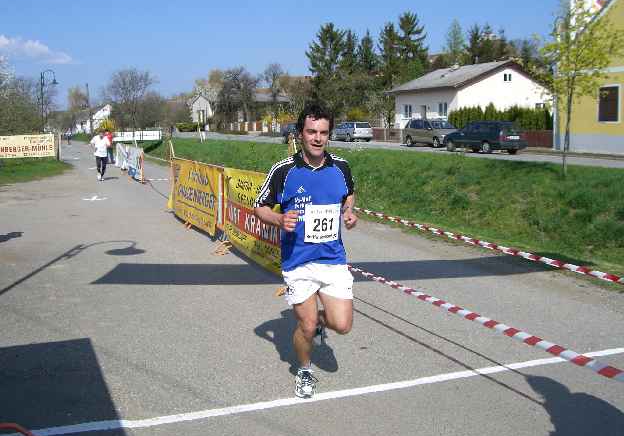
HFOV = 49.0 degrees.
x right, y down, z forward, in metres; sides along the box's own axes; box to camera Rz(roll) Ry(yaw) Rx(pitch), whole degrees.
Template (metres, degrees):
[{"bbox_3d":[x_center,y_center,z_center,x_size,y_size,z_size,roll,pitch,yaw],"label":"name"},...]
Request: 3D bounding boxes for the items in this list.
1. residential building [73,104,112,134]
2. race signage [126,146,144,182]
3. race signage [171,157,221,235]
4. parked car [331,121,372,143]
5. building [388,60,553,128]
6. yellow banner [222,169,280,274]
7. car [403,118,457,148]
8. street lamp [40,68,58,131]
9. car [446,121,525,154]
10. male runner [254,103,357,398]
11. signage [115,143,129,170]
[{"bbox_3d":[-41.300,-18.249,132.773,8.000,5.800,8.000,-3,7,-25],"label":"residential building"},{"bbox_3d":[-6.125,-1.855,23.708,0.120,1.030,3.681,-3,7,-21],"label":"race signage"},{"bbox_3d":[-2.105,-0.443,11.908,0.080,1.040,3.673,-3,7,-21],"label":"race signage"},{"bbox_3d":[2.951,-6.538,52.467,1.750,1.480,4.600,-3,7,-21],"label":"parked car"},{"bbox_3d":[12.911,-9.214,54.682,10.500,5.750,9.200,-3,7,-25],"label":"building"},{"bbox_3d":[-0.650,-0.039,8.432,0.080,1.040,3.204,-3,7,-22],"label":"yellow banner"},{"bbox_3d":[7.179,-5.078,41.485,1.720,1.660,4.100,-4,8,-28],"label":"car"},{"bbox_3d":[-15.800,-6.244,41.049,1.120,5.280,0.550,-2,7,-18],"label":"street lamp"},{"bbox_3d":[8.373,-3.861,33.009,1.730,1.490,4.350,-3,7,-25],"label":"car"},{"bbox_3d":[-0.050,0.181,4.181,0.560,1.710,0.700,-1,7,-10],"label":"male runner"},{"bbox_3d":[-8.500,-2.714,30.908,0.120,1.030,4.522,-3,7,-21],"label":"signage"}]

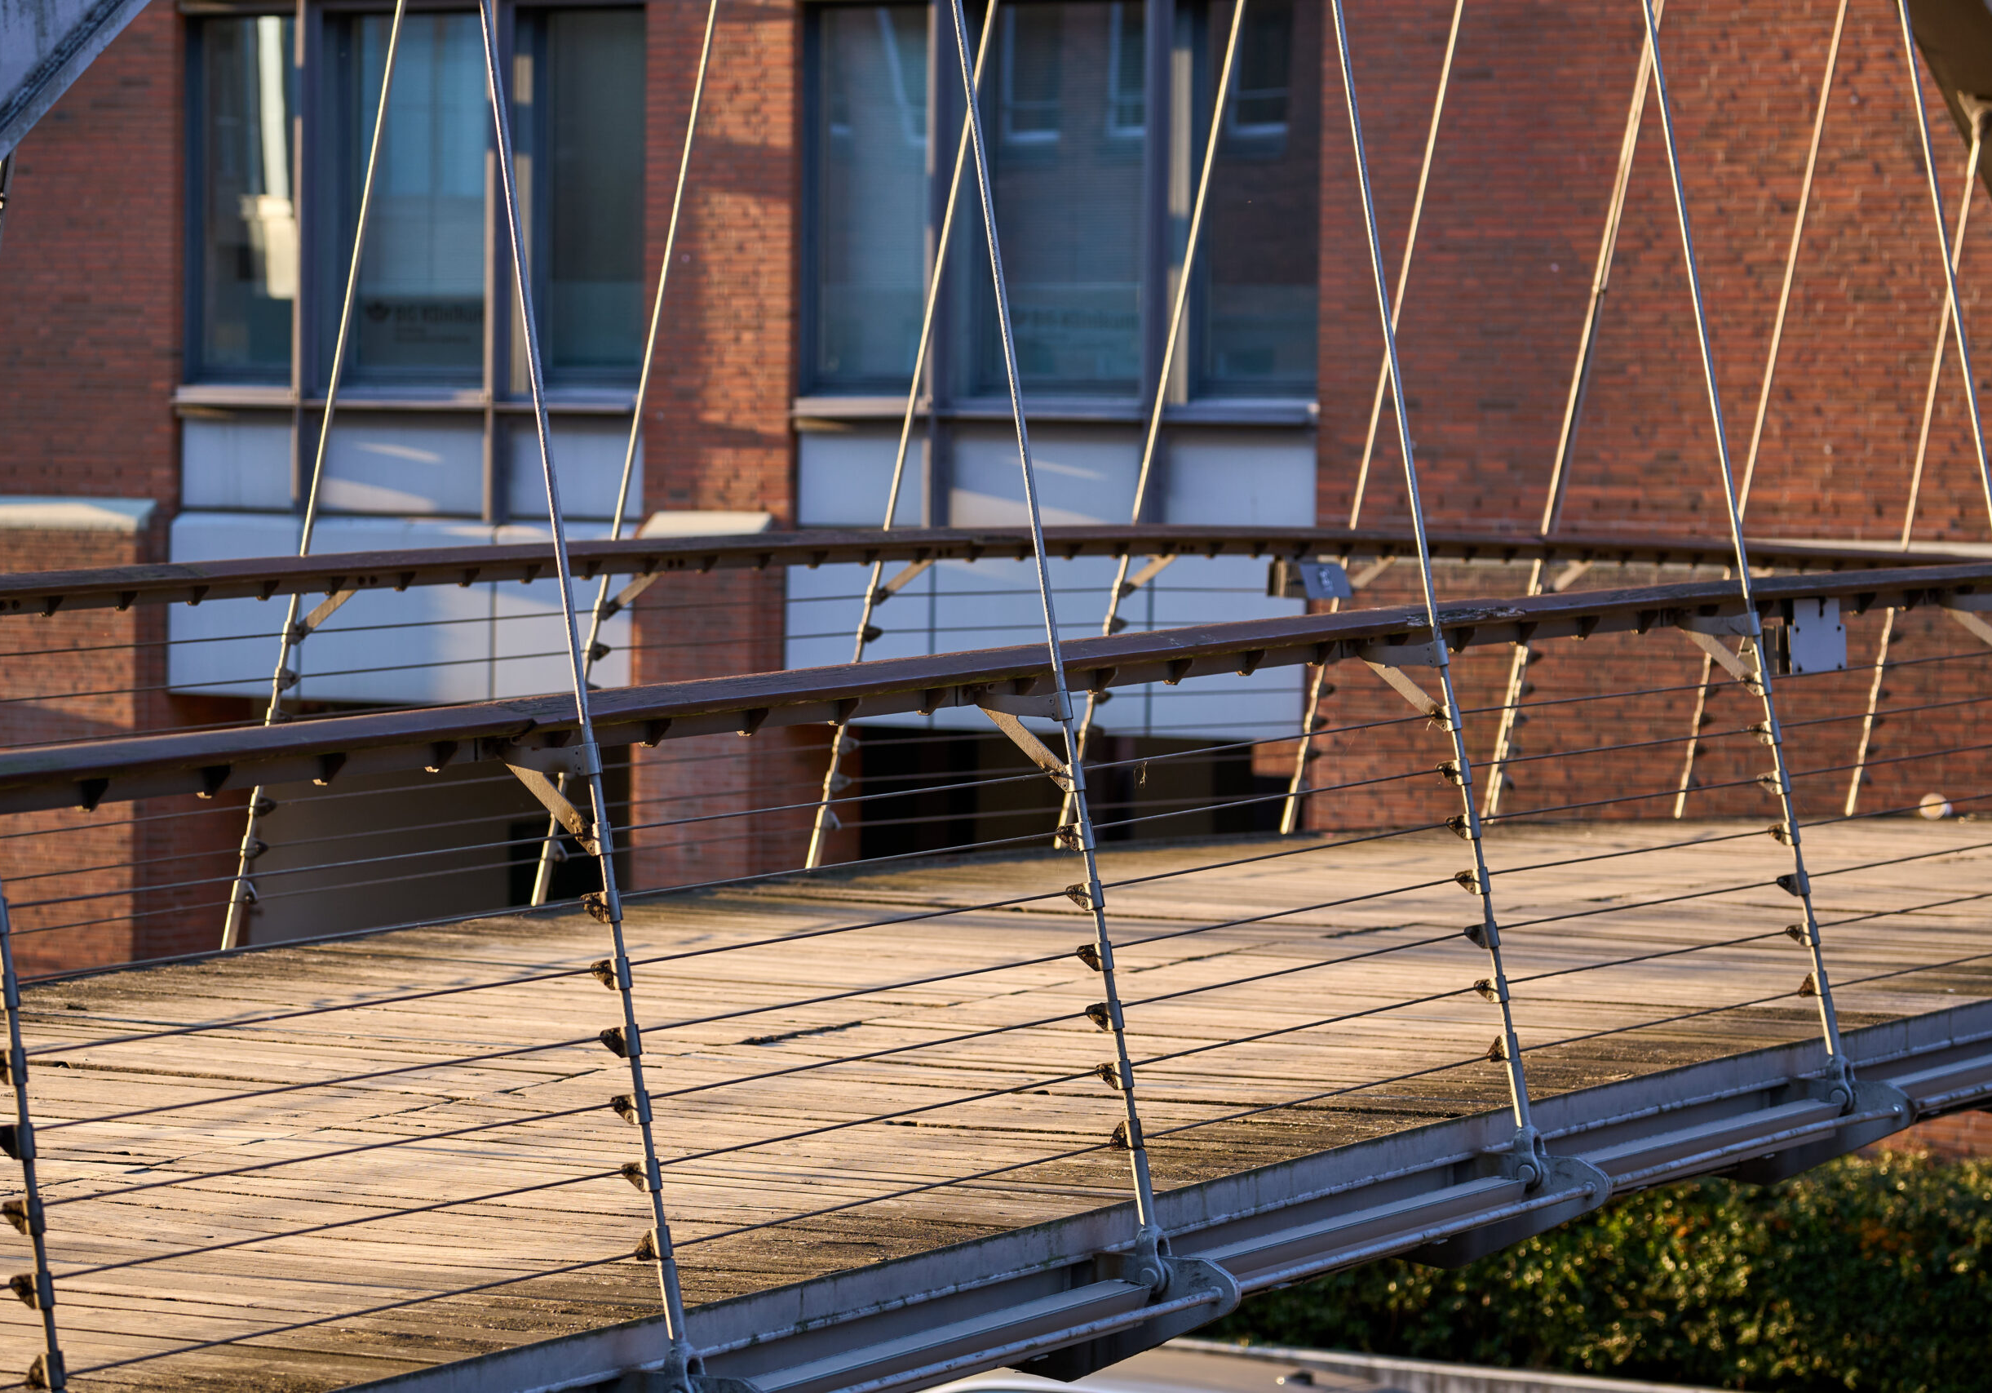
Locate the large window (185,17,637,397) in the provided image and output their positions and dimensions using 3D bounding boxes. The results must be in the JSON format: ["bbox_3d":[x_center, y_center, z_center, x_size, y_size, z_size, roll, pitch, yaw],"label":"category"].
[{"bbox_3d":[-3.518,-3.006,36.895,3.397,2.315,0.200,2,3,28],"label":"large window"}]

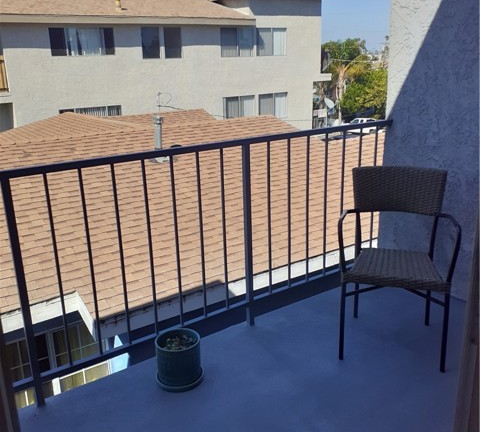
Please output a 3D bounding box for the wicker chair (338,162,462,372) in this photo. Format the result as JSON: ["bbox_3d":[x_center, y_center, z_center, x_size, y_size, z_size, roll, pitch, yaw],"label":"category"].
[{"bbox_3d":[0.778,0.233,2.499,0.570,0.860,0.549,3,16,16],"label":"wicker chair"}]

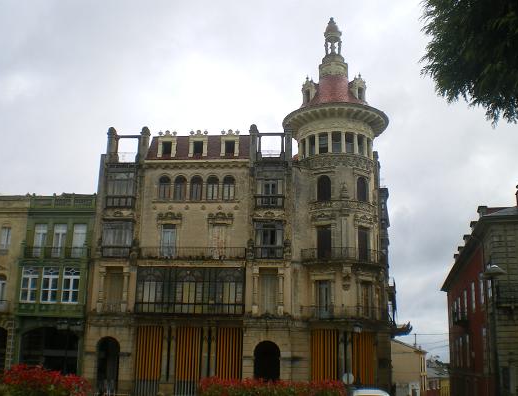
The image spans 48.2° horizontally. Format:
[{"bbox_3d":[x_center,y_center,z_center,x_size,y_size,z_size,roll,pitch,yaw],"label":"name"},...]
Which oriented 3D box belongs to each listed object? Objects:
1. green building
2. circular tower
[{"bbox_3d":[-15.627,8.238,49.286,6.026,15.335,9.000,-1,-14,8],"label":"green building"},{"bbox_3d":[6.426,-0.337,47.370,8.959,32.127,8.959,0,-14,7],"label":"circular tower"}]

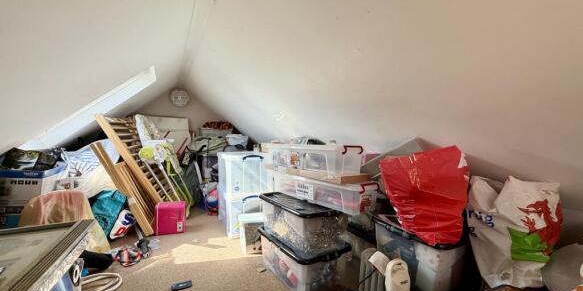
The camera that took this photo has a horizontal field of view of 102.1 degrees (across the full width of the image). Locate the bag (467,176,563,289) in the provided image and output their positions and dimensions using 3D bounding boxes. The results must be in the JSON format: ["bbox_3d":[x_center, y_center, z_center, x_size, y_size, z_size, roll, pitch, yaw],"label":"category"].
[{"bbox_3d":[0.984,0.370,1.081,0.340,0.450,0.190,0,3,-10],"label":"bag"}]

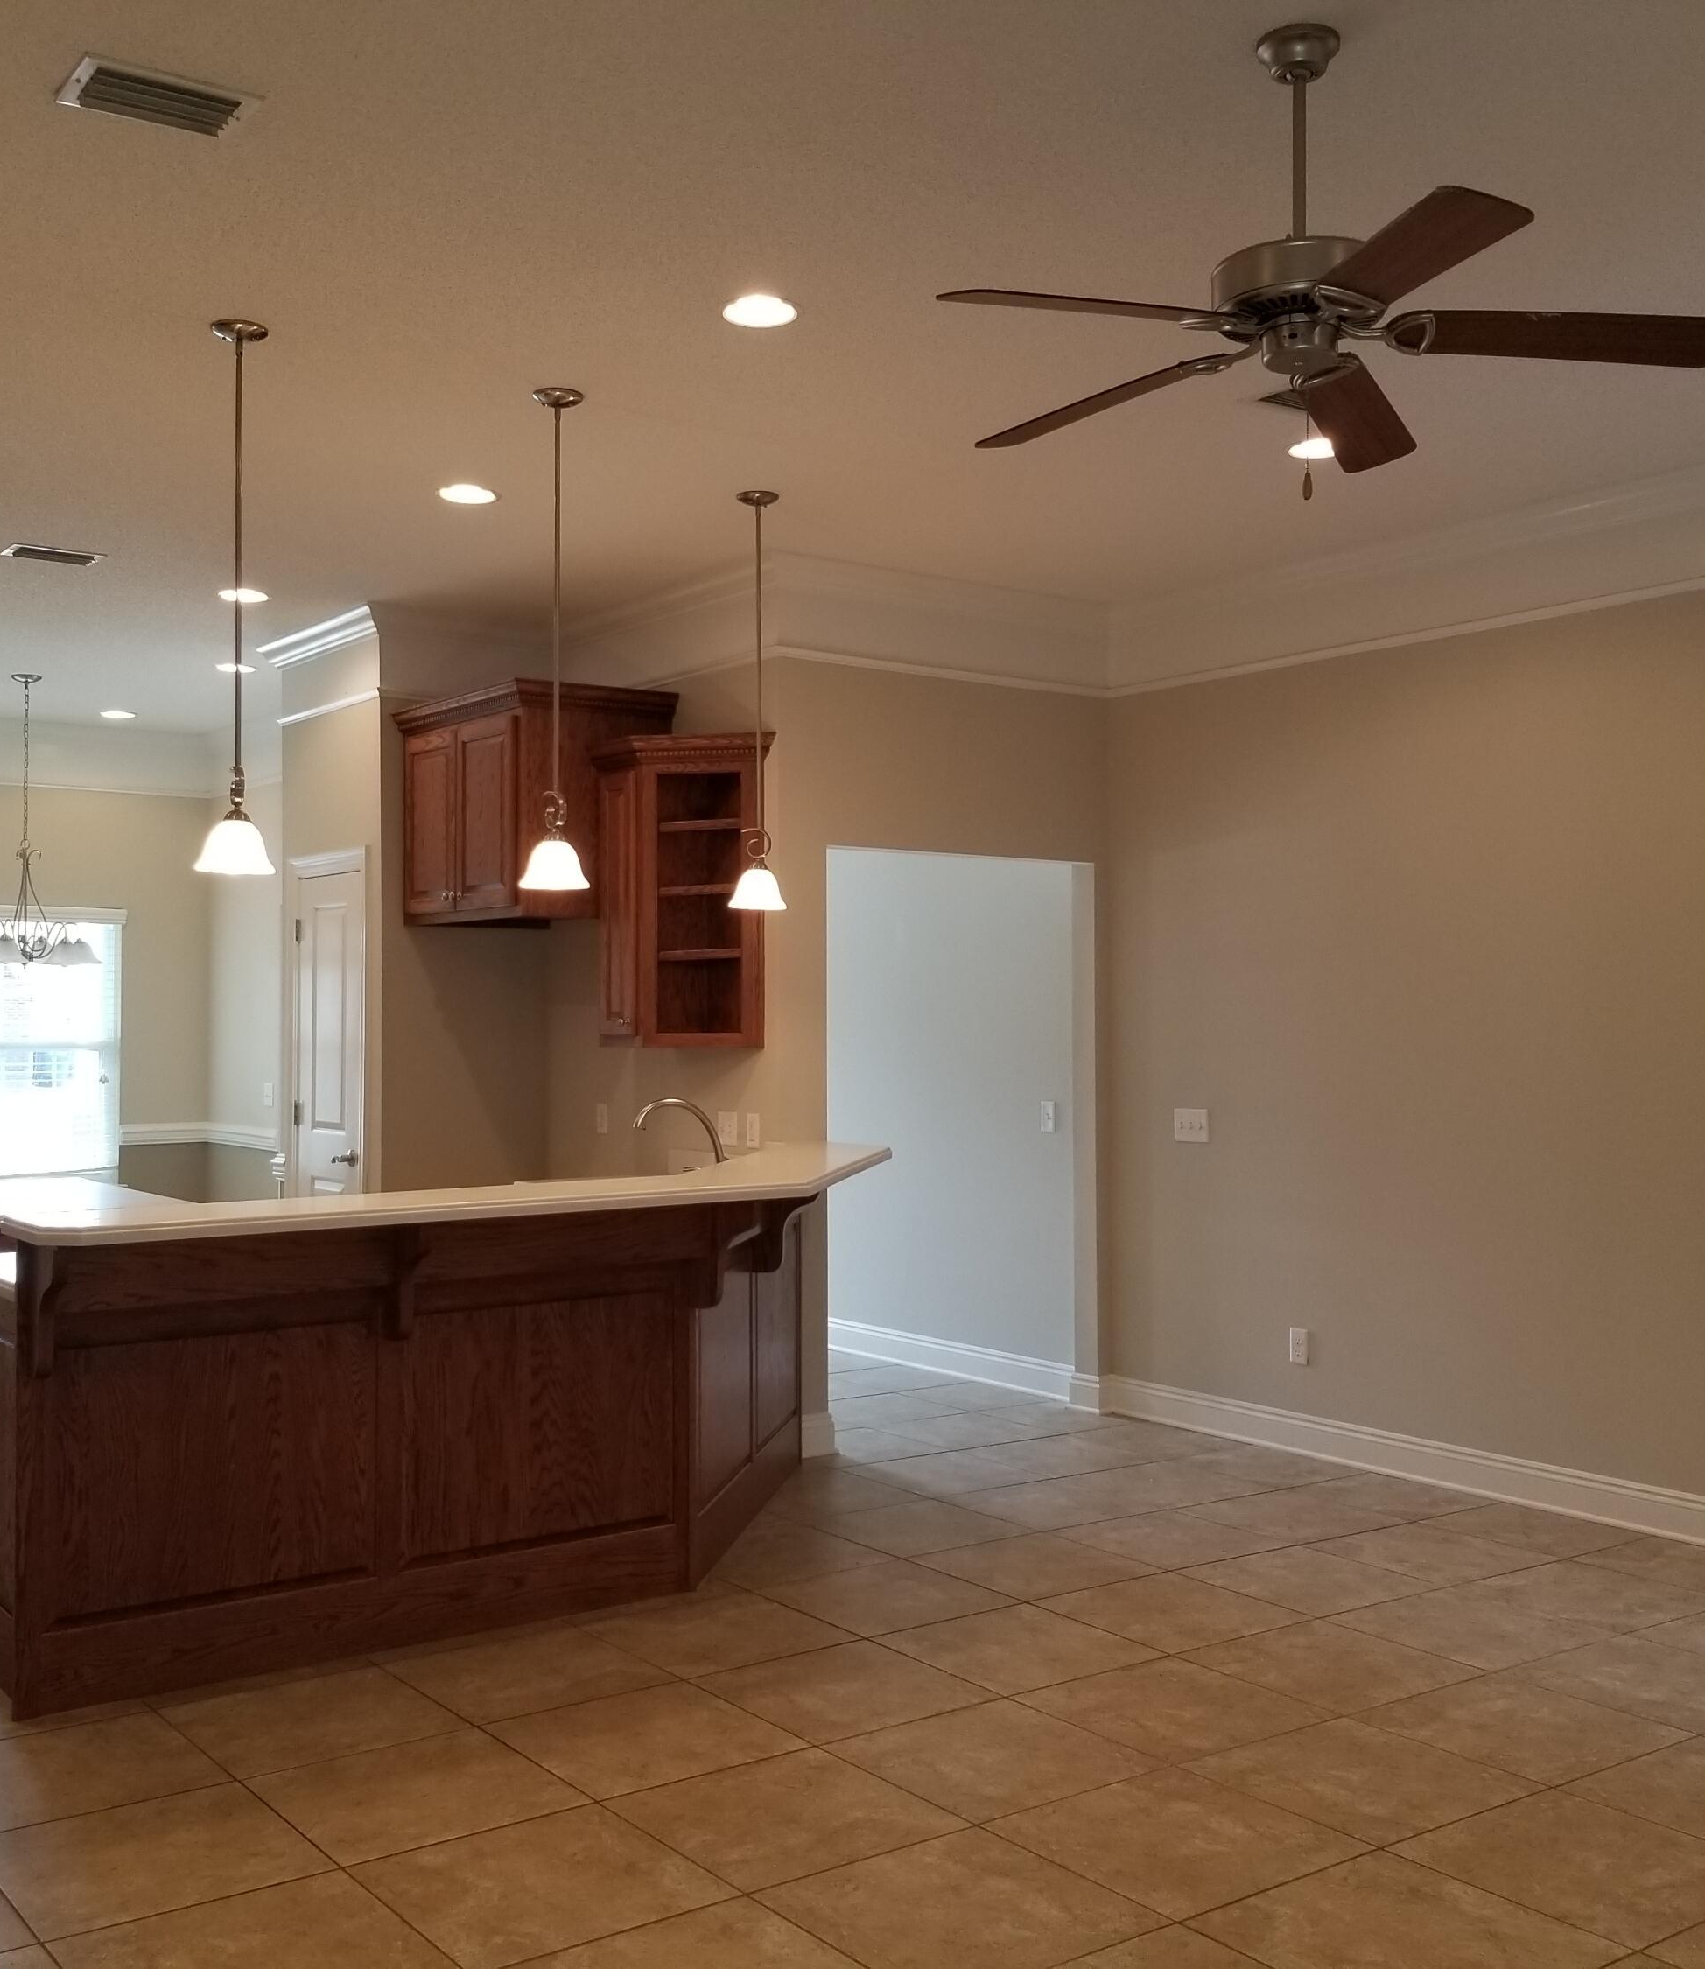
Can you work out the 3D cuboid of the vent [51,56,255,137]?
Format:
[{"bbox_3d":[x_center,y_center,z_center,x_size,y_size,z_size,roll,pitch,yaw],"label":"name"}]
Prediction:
[{"bbox_3d":[-1.213,-1.541,3.459,0.305,0.025,0.205,1,-2,-36],"label":"vent"}]

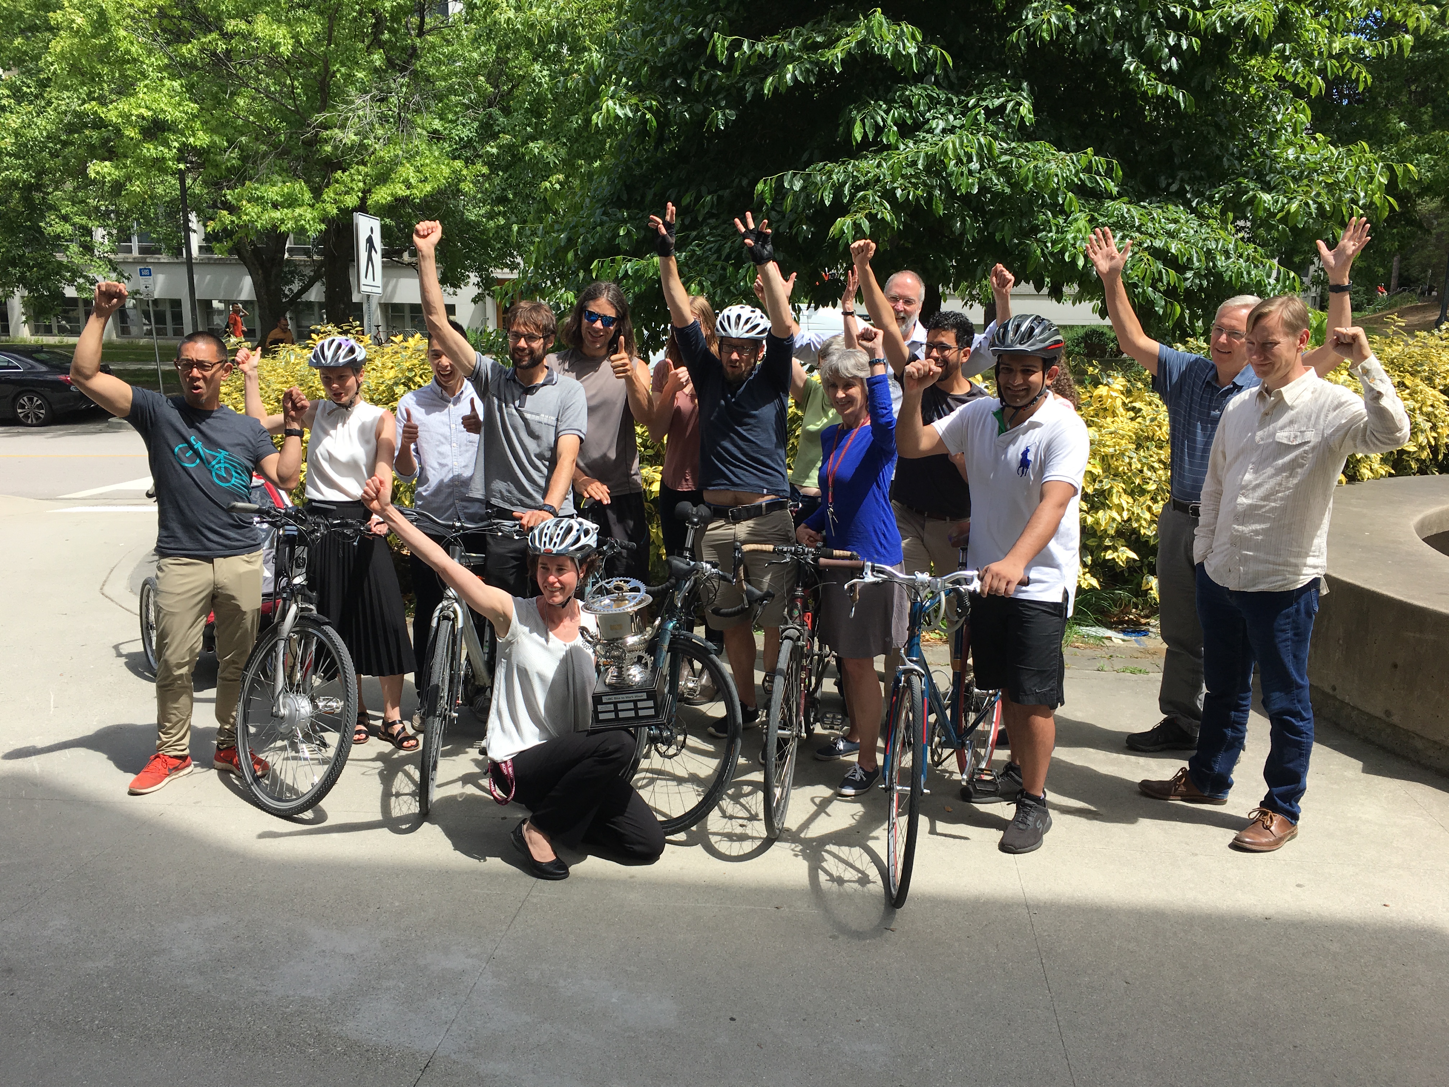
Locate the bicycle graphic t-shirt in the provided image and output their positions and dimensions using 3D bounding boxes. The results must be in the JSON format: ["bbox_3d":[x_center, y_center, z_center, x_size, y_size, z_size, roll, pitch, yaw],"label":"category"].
[{"bbox_3d":[-1.925,-0.260,4.497,0.530,0.610,0.280,-4,11,-20],"label":"bicycle graphic t-shirt"}]

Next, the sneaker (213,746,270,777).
[{"bbox_3d":[-1.895,0.824,4.757,0.280,0.110,0.105,6,12,28],"label":"sneaker"}]

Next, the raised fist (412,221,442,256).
[{"bbox_3d":[-1.003,-1.032,4.099,0.100,0.120,0.090,-3,11,-15],"label":"raised fist"}]

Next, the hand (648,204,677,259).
[{"bbox_3d":[-0.238,-1.199,4.640,0.095,0.200,0.095,8,13,39],"label":"hand"}]

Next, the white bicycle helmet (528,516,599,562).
[{"bbox_3d":[-0.510,-0.013,3.850,0.210,0.160,0.275,3,11,18],"label":"white bicycle helmet"}]

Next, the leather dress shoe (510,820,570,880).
[{"bbox_3d":[-0.597,0.966,3.893,0.250,0.100,0.090,25,24,38],"label":"leather dress shoe"}]

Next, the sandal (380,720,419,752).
[{"bbox_3d":[-1.346,0.795,5.030,0.090,0.080,0.240,-8,13,-38],"label":"sandal"}]

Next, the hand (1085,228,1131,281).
[{"bbox_3d":[1.393,-1.053,4.400,0.165,0.190,0.070,-9,11,17],"label":"hand"}]

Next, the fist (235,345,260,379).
[{"bbox_3d":[-1.885,-0.711,4.780,0.100,0.125,0.090,-2,10,-8],"label":"fist"}]

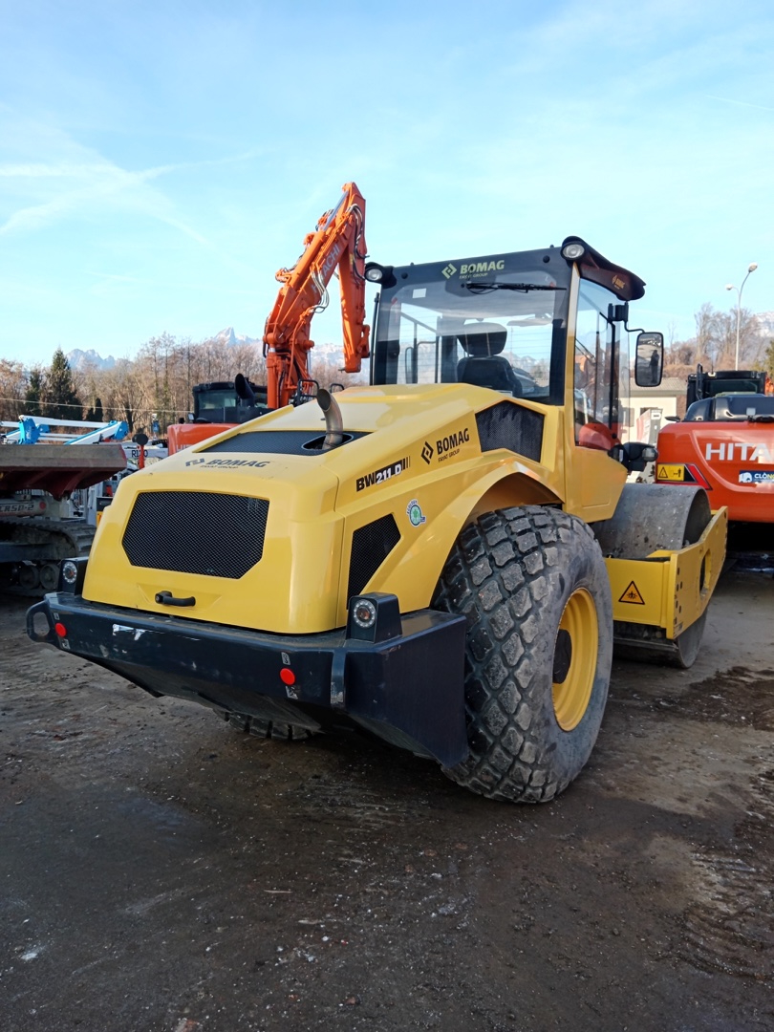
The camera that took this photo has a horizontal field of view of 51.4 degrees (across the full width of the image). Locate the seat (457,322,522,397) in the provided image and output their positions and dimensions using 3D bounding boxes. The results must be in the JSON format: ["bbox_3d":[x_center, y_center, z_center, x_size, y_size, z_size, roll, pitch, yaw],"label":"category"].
[{"bbox_3d":[0.756,-0.760,5.628,0.520,1.100,0.640,4,5,32],"label":"seat"}]

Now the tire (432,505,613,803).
[{"bbox_3d":[0.732,0.669,4.245,0.590,1.460,1.530,4,5,32],"label":"tire"}]

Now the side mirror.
[{"bbox_3d":[1.773,-1.060,5.440,0.175,0.360,0.080,2,12,18],"label":"side mirror"}]

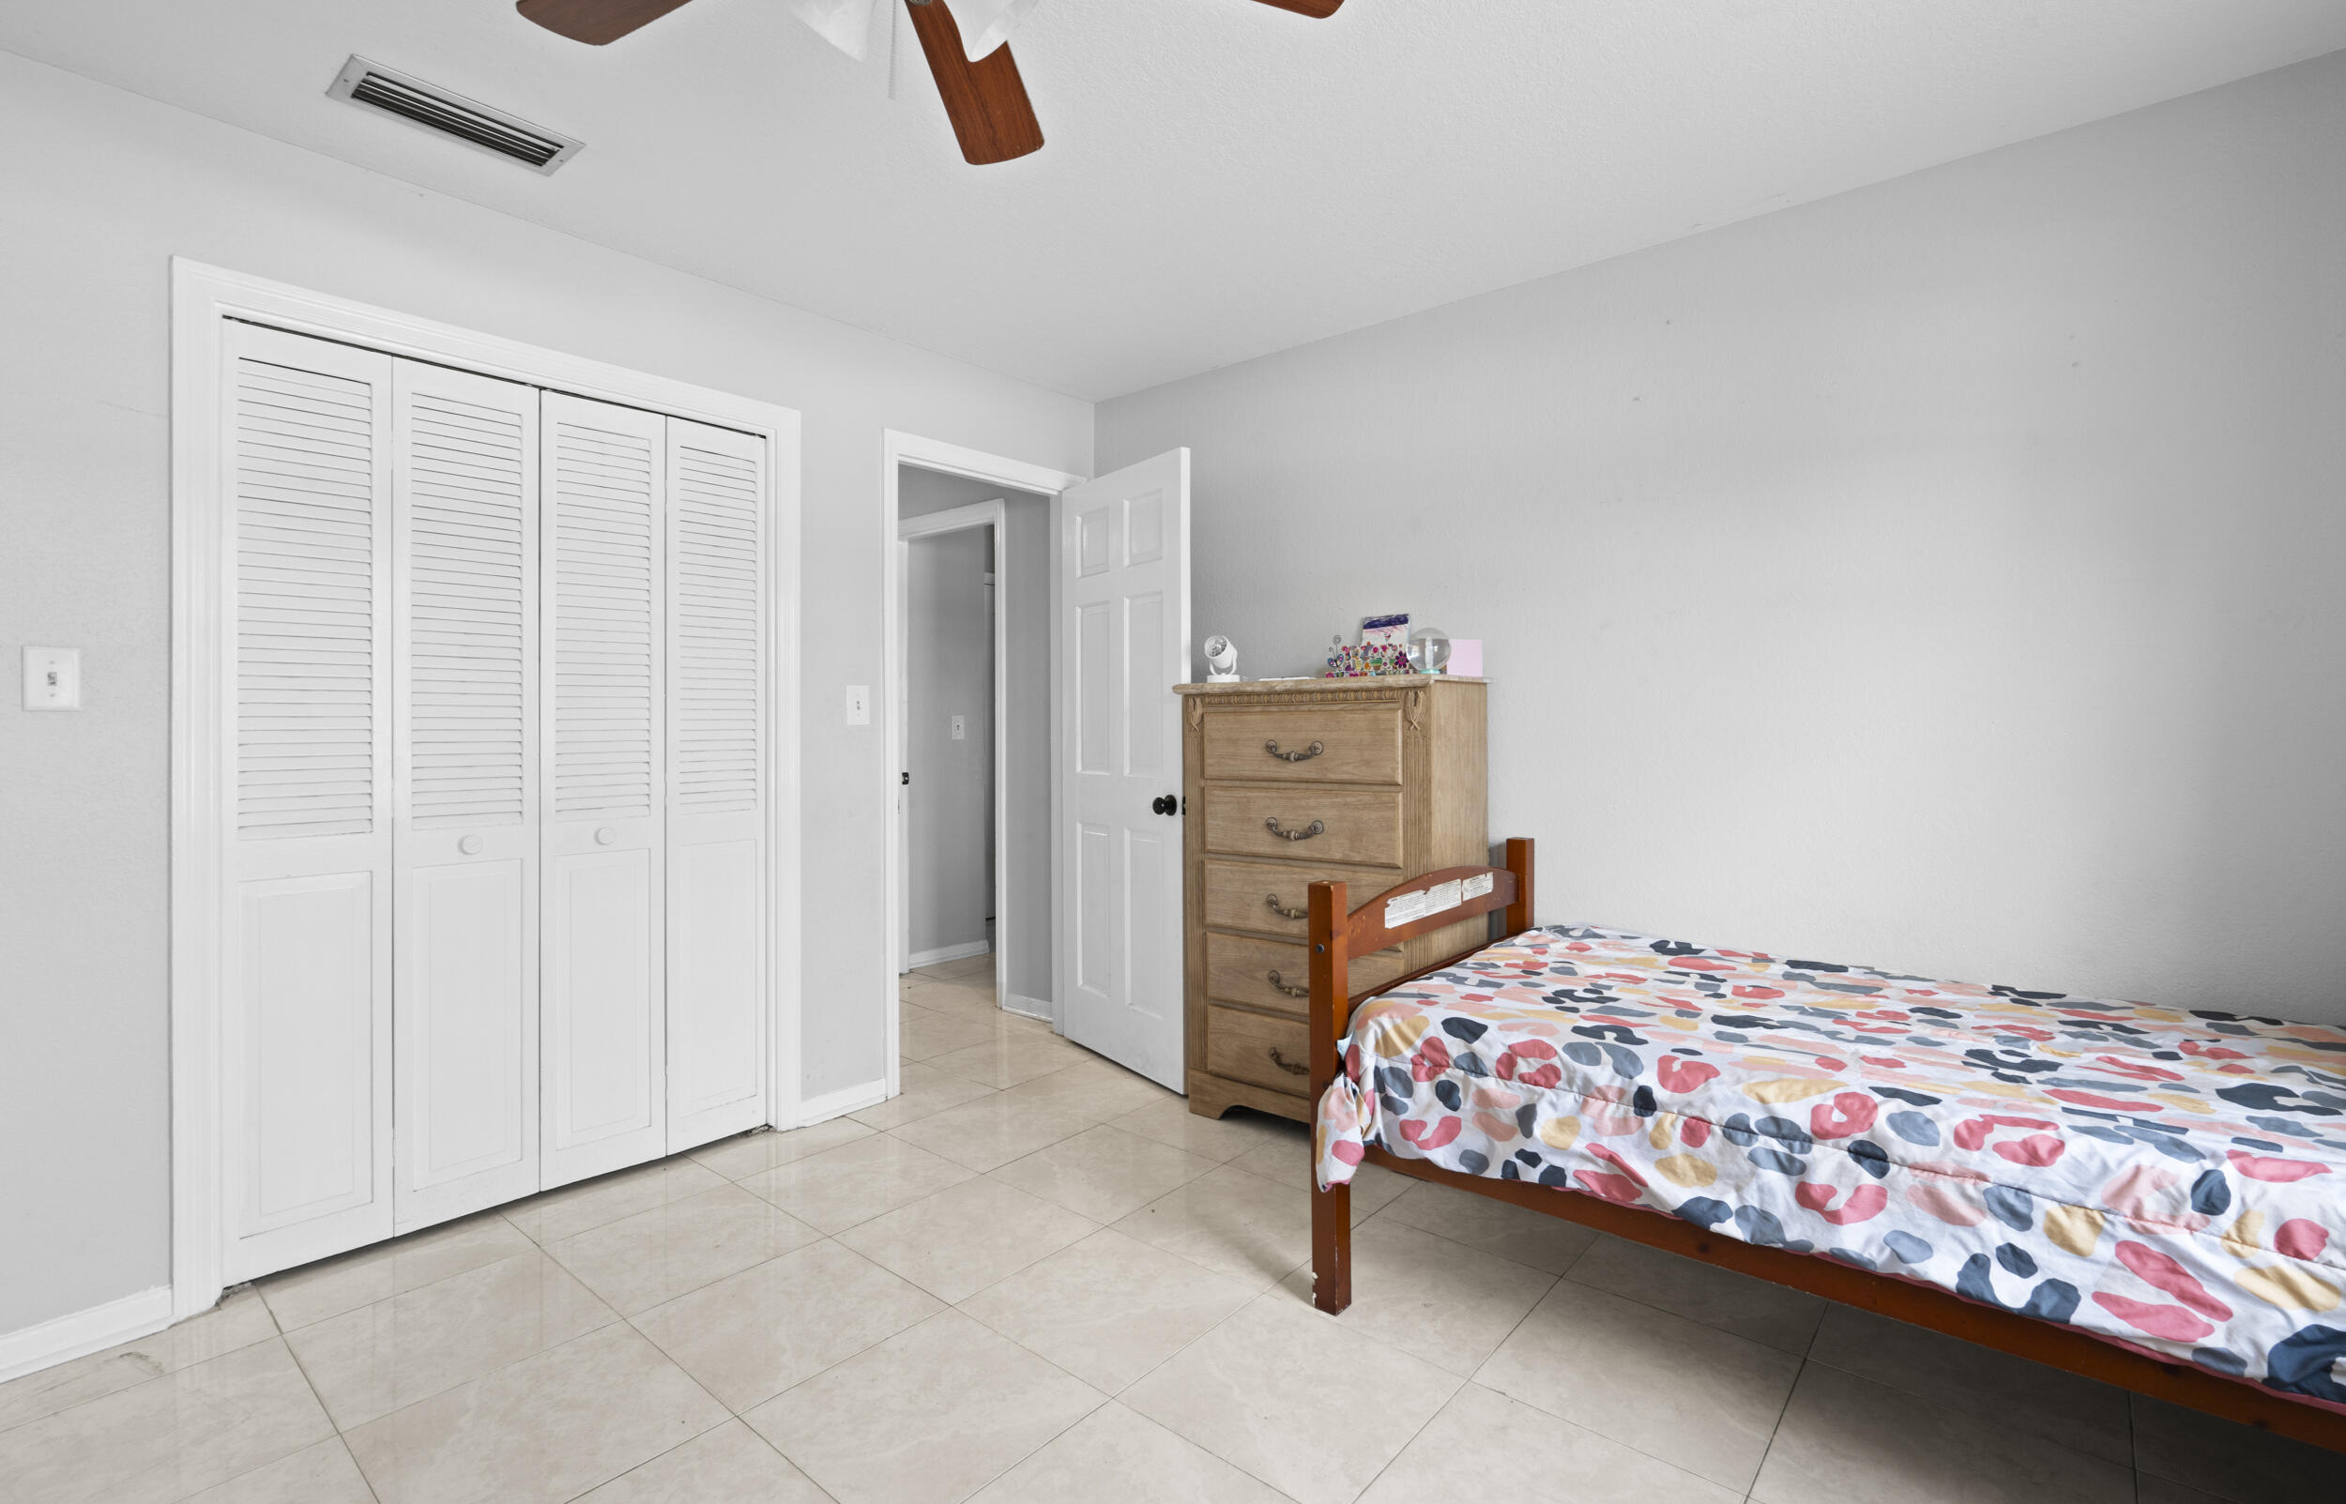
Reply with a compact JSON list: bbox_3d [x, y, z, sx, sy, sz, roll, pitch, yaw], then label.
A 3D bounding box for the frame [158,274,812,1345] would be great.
[{"bbox_3d":[-1.562,0.065,2.593,0.100,2.115,1.348,1,2,41],"label":"frame"}]

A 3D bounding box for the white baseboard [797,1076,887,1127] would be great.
[{"bbox_3d":[-0.998,1.065,3.186,0.018,0.078,0.288,1,2,41],"label":"white baseboard"}]

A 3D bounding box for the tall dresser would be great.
[{"bbox_3d":[0.464,0.453,3.095,0.855,1.308,0.400,1,2,40],"label":"tall dresser"}]

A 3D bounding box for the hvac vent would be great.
[{"bbox_3d":[-1.446,-1.272,2.119,0.193,0.025,0.394,1,2,41],"label":"hvac vent"}]

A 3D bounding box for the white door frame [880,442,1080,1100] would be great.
[{"bbox_3d":[-0.652,0.028,3.670,0.130,2.120,0.896,1,2,41],"label":"white door frame"}]

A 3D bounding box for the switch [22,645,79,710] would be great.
[{"bbox_3d":[-2.080,-0.136,1.935,0.012,0.117,0.071,1,2,41],"label":"switch"}]

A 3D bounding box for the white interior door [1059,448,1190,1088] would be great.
[{"bbox_3d":[-0.172,0.054,3.599,0.037,2.043,0.747,-1,2,-36],"label":"white interior door"}]

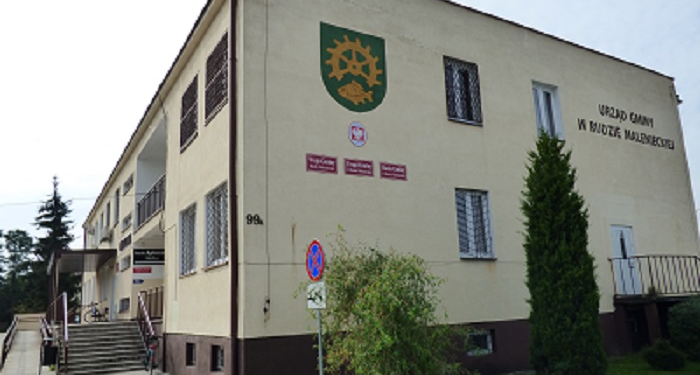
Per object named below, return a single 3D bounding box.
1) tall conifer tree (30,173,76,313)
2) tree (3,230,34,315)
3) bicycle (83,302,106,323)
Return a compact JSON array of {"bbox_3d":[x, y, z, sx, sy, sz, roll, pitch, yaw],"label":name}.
[{"bbox_3d":[-25.485,5.592,46.018,4.600,13.540,4.600,-2,-12,0],"label":"tall conifer tree"},{"bbox_3d":[-32.558,9.189,50.874,3.200,10.329,3.200,5,-15,-30],"label":"tree"},{"bbox_3d":[-10.628,5.251,22.000,1.500,0.950,0.550,-8,-13,25],"label":"bicycle"}]

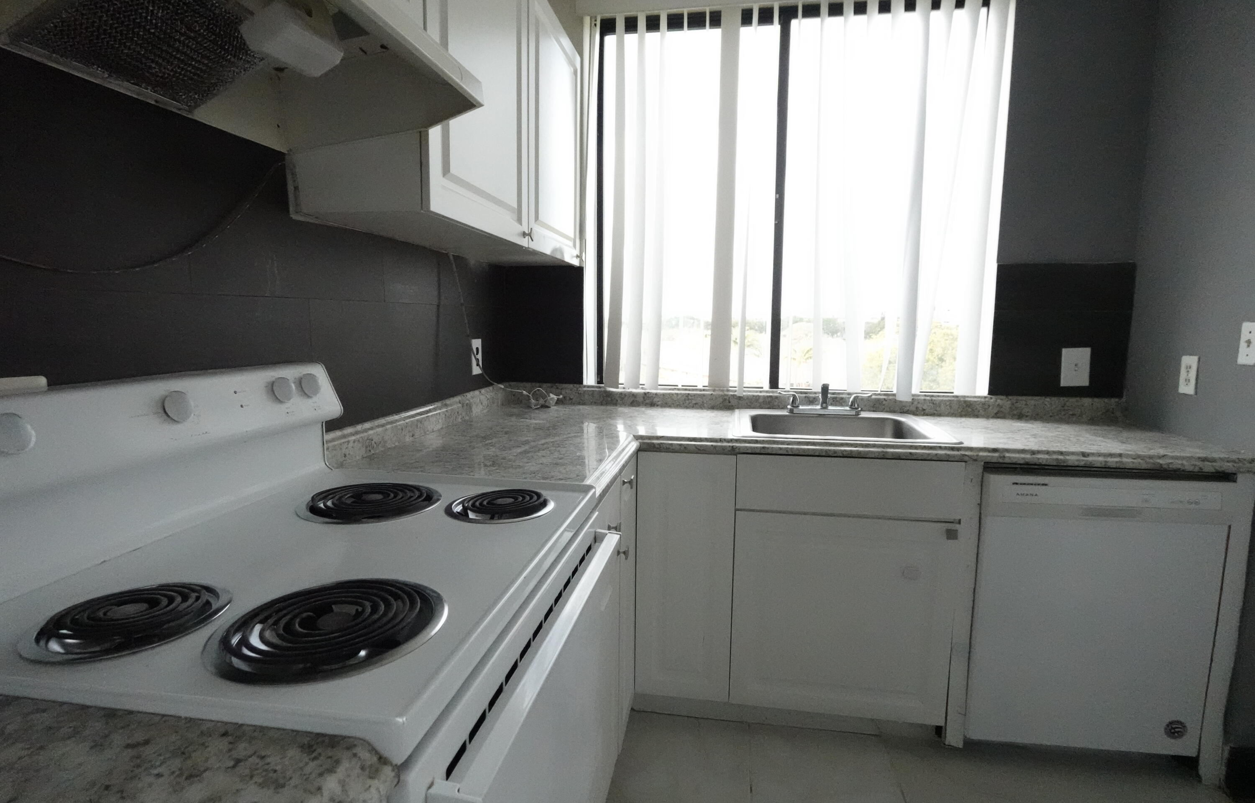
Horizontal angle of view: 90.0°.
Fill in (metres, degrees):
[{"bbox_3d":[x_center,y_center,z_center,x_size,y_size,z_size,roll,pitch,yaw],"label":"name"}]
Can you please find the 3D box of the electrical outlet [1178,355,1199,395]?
[{"bbox_3d":[1.706,-0.080,1.915,0.012,0.116,0.069,1,8,9],"label":"electrical outlet"}]

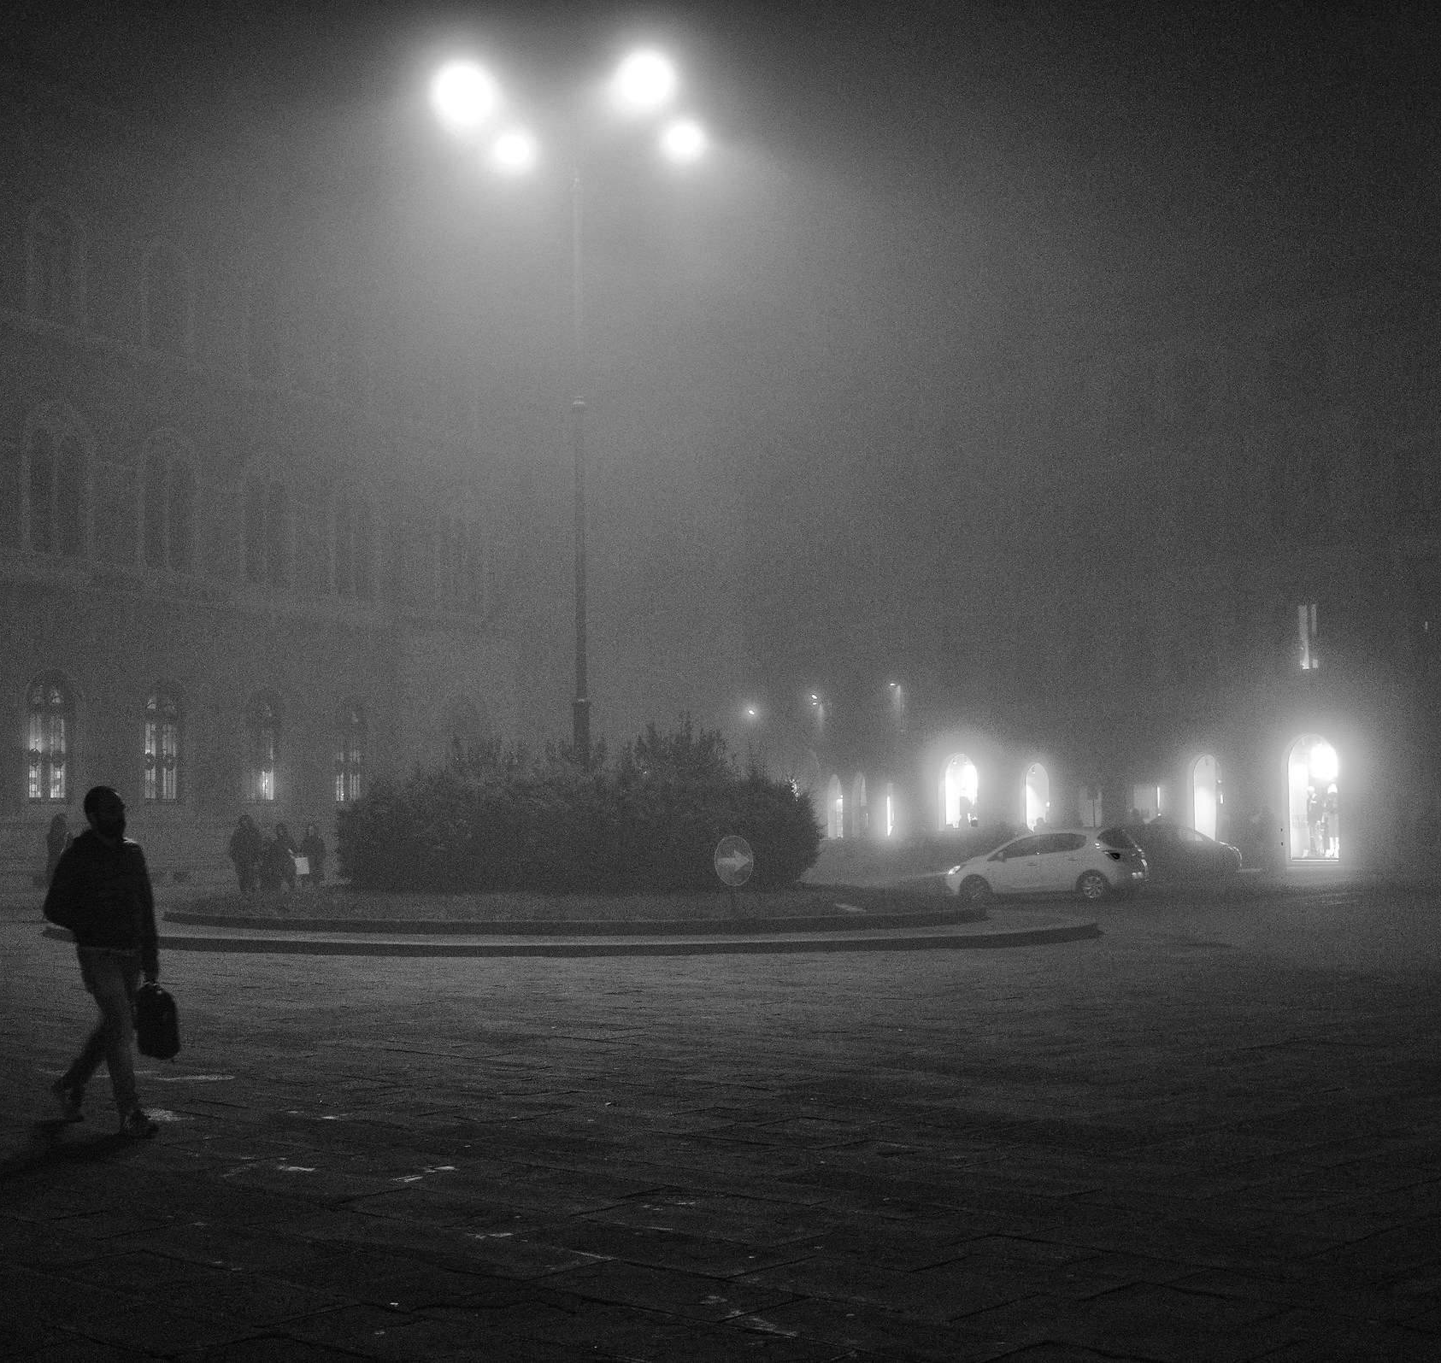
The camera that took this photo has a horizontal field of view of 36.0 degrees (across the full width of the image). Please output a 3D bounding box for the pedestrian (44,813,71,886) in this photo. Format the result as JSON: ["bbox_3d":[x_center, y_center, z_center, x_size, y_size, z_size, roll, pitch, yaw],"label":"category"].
[{"bbox_3d":[-13.880,3.700,46.500,0.420,1.720,0.500,1,-4,-24],"label":"pedestrian"}]

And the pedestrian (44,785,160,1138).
[{"bbox_3d":[-3.128,1.401,11.300,0.520,1.740,0.550,-4,-5,38],"label":"pedestrian"}]

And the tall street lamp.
[{"bbox_3d":[-2.139,-2.822,33.300,3.200,12.100,3.200,-1,-4,10],"label":"tall street lamp"}]

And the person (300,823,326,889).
[{"bbox_3d":[-10.231,4.414,55.800,0.550,1.660,0.420,0,-4,-3],"label":"person"}]

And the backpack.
[{"bbox_3d":[-2.893,1.746,11.400,0.250,0.400,0.170,1,-4,-23],"label":"backpack"}]

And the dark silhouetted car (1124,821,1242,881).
[{"bbox_3d":[10.681,4.193,54.500,4.150,1.460,1.740,-2,-4,17],"label":"dark silhouetted car"}]

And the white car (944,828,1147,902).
[{"bbox_3d":[6.493,3.571,44.200,4.000,1.460,1.730,-3,-4,34],"label":"white car"}]

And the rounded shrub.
[{"bbox_3d":[-2.108,2.018,33.000,7.000,2.400,6.600,0,-4,-3],"label":"rounded shrub"}]

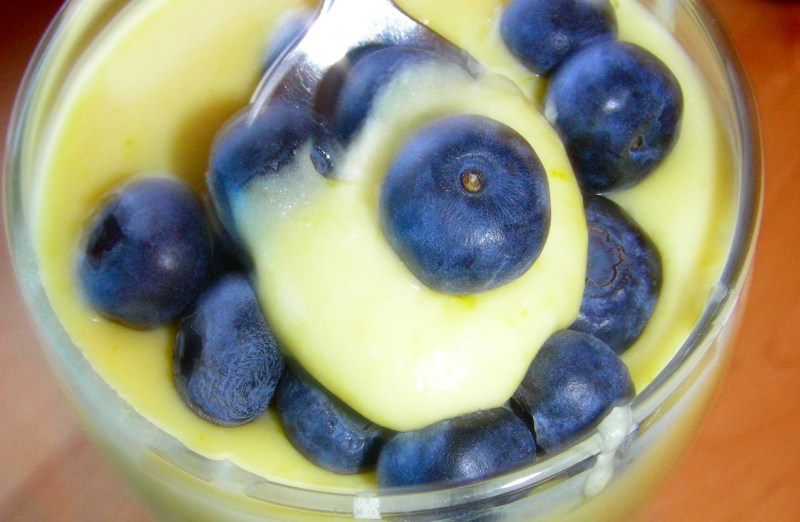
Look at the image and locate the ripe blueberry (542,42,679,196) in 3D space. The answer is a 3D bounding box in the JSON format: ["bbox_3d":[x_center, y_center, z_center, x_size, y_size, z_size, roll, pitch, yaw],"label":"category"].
[{"bbox_3d":[0.024,-0.016,0.124,0.015,0.014,0.017,0,60,2],"label":"ripe blueberry"}]

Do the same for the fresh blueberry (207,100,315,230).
[{"bbox_3d":[-0.013,-0.009,0.108,0.012,0.012,0.013,0,60,2],"label":"fresh blueberry"}]

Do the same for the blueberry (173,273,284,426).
[{"bbox_3d":[-0.017,0.009,0.112,0.012,0.014,0.015,0,60,2],"label":"blueberry"}]

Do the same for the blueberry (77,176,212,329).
[{"bbox_3d":[-0.027,-0.001,0.118,0.014,0.014,0.016,0,60,2],"label":"blueberry"}]

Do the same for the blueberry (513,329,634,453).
[{"bbox_3d":[0.017,0.013,0.109,0.012,0.011,0.013,0,60,2],"label":"blueberry"}]

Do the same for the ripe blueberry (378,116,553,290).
[{"bbox_3d":[0.006,-0.005,0.103,0.016,0.014,0.017,0,60,2],"label":"ripe blueberry"}]

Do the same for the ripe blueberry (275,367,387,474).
[{"bbox_3d":[-0.006,0.014,0.109,0.012,0.011,0.013,0,60,2],"label":"ripe blueberry"}]

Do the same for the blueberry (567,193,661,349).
[{"bbox_3d":[0.020,0.001,0.115,0.015,0.013,0.016,0,60,2],"label":"blueberry"}]

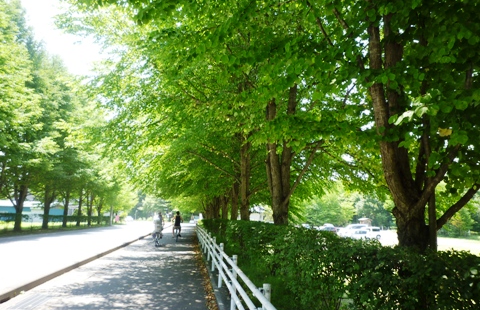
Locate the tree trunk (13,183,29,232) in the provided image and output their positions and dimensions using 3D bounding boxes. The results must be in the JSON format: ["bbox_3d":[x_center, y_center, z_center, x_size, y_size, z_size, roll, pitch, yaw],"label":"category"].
[{"bbox_3d":[-19.595,4.683,31.026,1.270,4.260,1.140,2,-10,-8],"label":"tree trunk"}]

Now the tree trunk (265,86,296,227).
[{"bbox_3d":[1.239,0.494,10.800,0.870,5.610,0.790,2,-10,-8],"label":"tree trunk"}]

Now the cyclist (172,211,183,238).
[{"bbox_3d":[-3.582,4.002,19.873,0.600,1.480,0.850,2,-10,-8],"label":"cyclist"}]

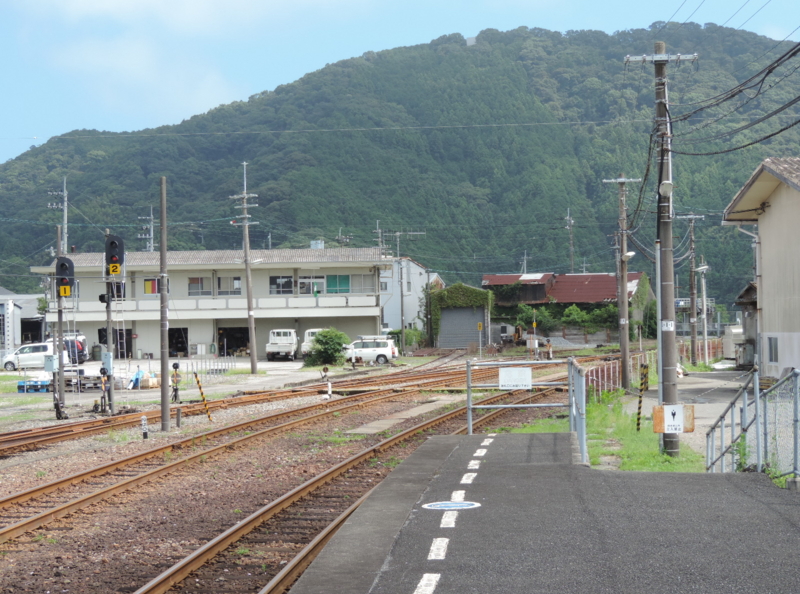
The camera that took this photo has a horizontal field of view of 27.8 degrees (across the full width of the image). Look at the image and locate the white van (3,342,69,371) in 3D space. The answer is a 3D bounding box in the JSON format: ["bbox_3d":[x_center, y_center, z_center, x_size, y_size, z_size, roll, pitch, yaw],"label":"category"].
[{"bbox_3d":[-21.651,3.530,96.300,3.900,1.580,1.680,-1,-1,-8],"label":"white van"}]

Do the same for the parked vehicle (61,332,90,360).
[{"bbox_3d":[-21.363,3.415,106.500,1.700,1.840,4.100,-1,-1,-9],"label":"parked vehicle"}]

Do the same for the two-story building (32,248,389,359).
[{"bbox_3d":[-13.516,0.413,120.059,25.700,8.000,8.200,-1,-1,0],"label":"two-story building"}]

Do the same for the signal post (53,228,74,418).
[{"bbox_3d":[-10.312,0.627,49.500,0.650,5.600,0.600,-1,-1,0],"label":"signal post"}]

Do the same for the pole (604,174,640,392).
[{"bbox_3d":[8.627,-0.616,62.300,1.500,8.350,0.450,-1,-1,0],"label":"pole"}]

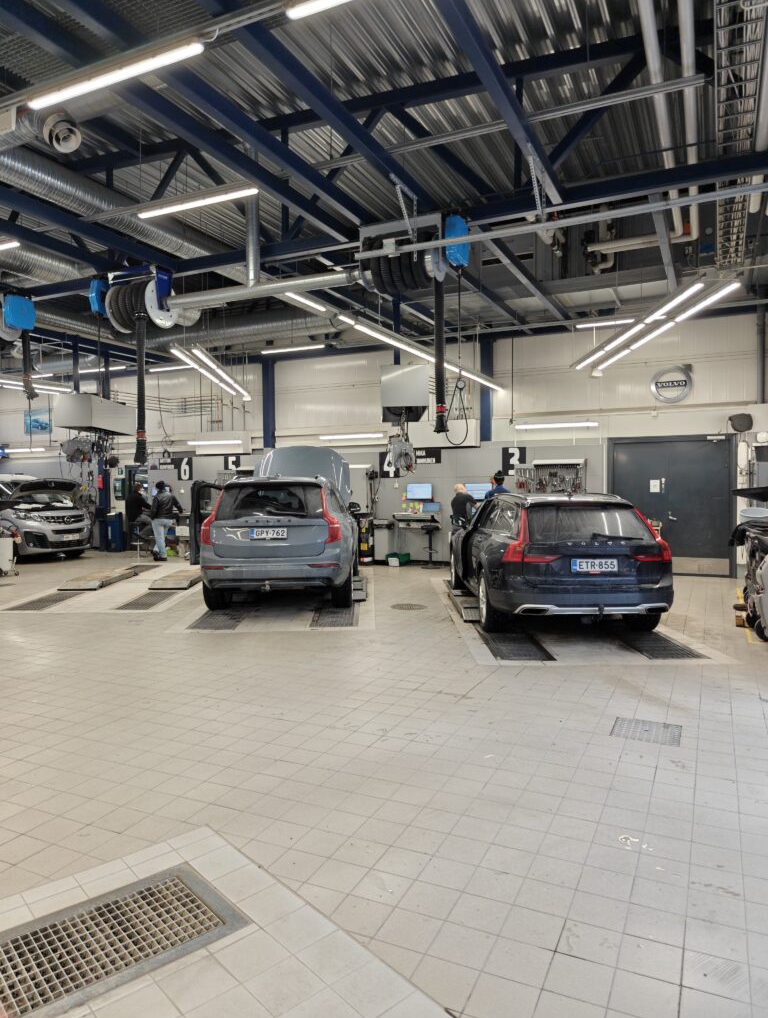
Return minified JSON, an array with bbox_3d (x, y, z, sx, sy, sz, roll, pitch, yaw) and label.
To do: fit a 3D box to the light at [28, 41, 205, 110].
[{"bbox_3d":[-1.799,-2.932,4.559,1.570,0.100,0.110,1,2,25],"label":"light"}]

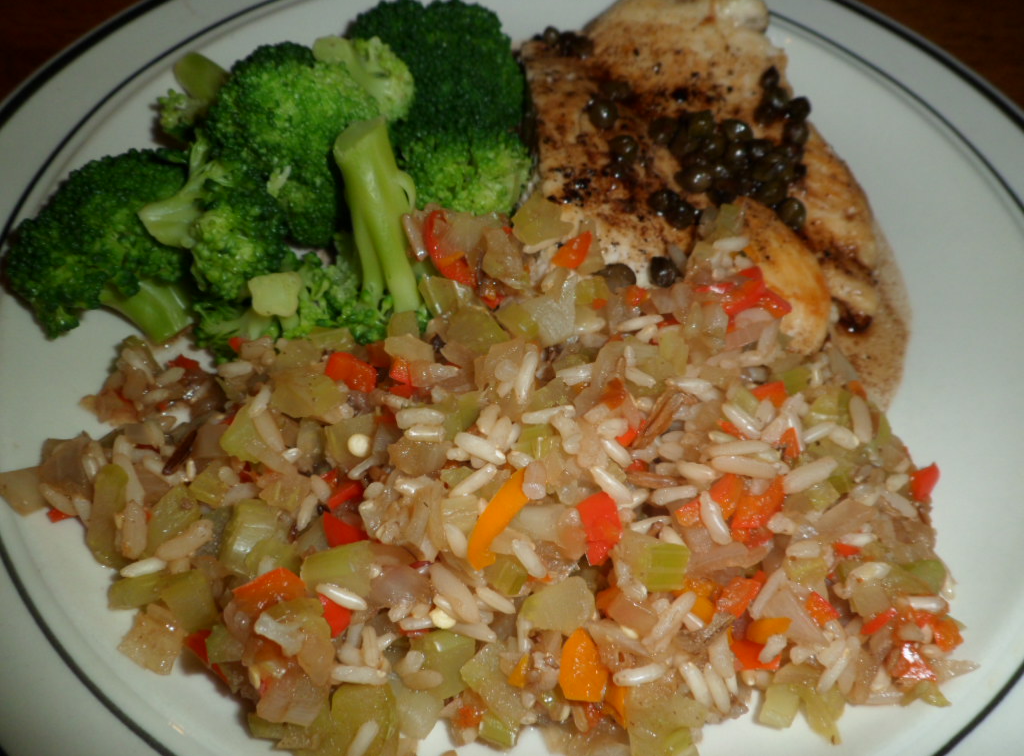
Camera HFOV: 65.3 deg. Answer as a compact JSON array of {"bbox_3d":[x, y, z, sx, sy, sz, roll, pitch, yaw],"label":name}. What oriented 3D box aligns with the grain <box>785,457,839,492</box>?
[{"bbox_3d":[0.053,0.017,0.141,0.012,0.003,0.004,-23,62,-17],"label":"grain"}]

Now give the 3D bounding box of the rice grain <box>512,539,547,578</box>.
[{"bbox_3d":[0.003,0.029,0.129,0.003,0.002,0.008,-34,65,-22],"label":"rice grain"}]

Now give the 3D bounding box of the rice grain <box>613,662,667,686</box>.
[{"bbox_3d":[0.020,0.046,0.125,0.009,0.003,0.003,-11,59,-11],"label":"rice grain"}]

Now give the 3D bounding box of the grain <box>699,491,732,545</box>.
[{"bbox_3d":[0.034,0.024,0.135,0.003,0.003,0.010,-13,59,-11],"label":"grain"}]

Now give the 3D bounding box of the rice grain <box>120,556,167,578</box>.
[{"bbox_3d":[-0.062,0.032,0.134,0.008,0.002,0.003,-12,59,-11],"label":"rice grain"}]

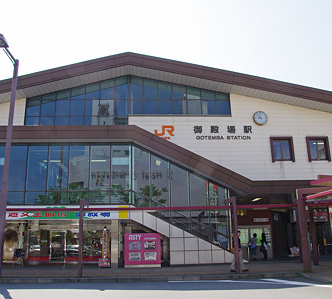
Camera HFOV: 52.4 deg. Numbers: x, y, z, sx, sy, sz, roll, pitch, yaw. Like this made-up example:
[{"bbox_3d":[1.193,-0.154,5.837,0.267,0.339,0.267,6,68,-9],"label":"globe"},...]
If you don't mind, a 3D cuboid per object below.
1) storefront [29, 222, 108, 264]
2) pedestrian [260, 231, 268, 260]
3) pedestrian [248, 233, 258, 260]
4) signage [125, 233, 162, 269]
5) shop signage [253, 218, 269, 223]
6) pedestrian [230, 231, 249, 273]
[{"bbox_3d":[-5.773,5.546,20.122,4.788,2.512,0.400,0,-14,-3],"label":"storefront"},{"bbox_3d":[5.877,5.838,20.256,0.480,1.540,0.380,-2,-14,5],"label":"pedestrian"},{"bbox_3d":[5.292,5.875,20.387,0.550,1.550,0.380,-2,-14,3],"label":"pedestrian"},{"bbox_3d":[-1.151,5.118,17.084,1.833,1.671,0.250,0,-14,-3],"label":"signage"},{"bbox_3d":[6.003,4.463,21.189,0.957,0.270,0.080,0,-14,-3],"label":"shop signage"},{"bbox_3d":[3.209,4.436,14.719,0.780,1.706,0.500,0,-14,-3],"label":"pedestrian"}]

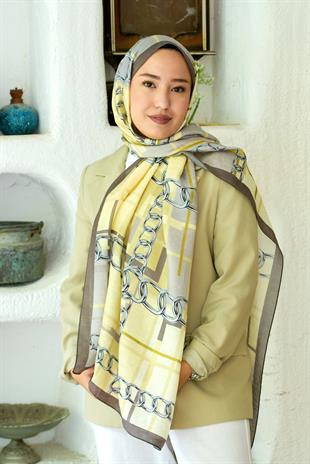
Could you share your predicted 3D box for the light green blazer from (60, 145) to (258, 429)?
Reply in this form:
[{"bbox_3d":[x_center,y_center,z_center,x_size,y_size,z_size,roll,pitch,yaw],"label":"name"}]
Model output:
[{"bbox_3d":[0.010,0.123,2.040,0.460,0.640,0.290,0,1,22],"label":"light green blazer"}]

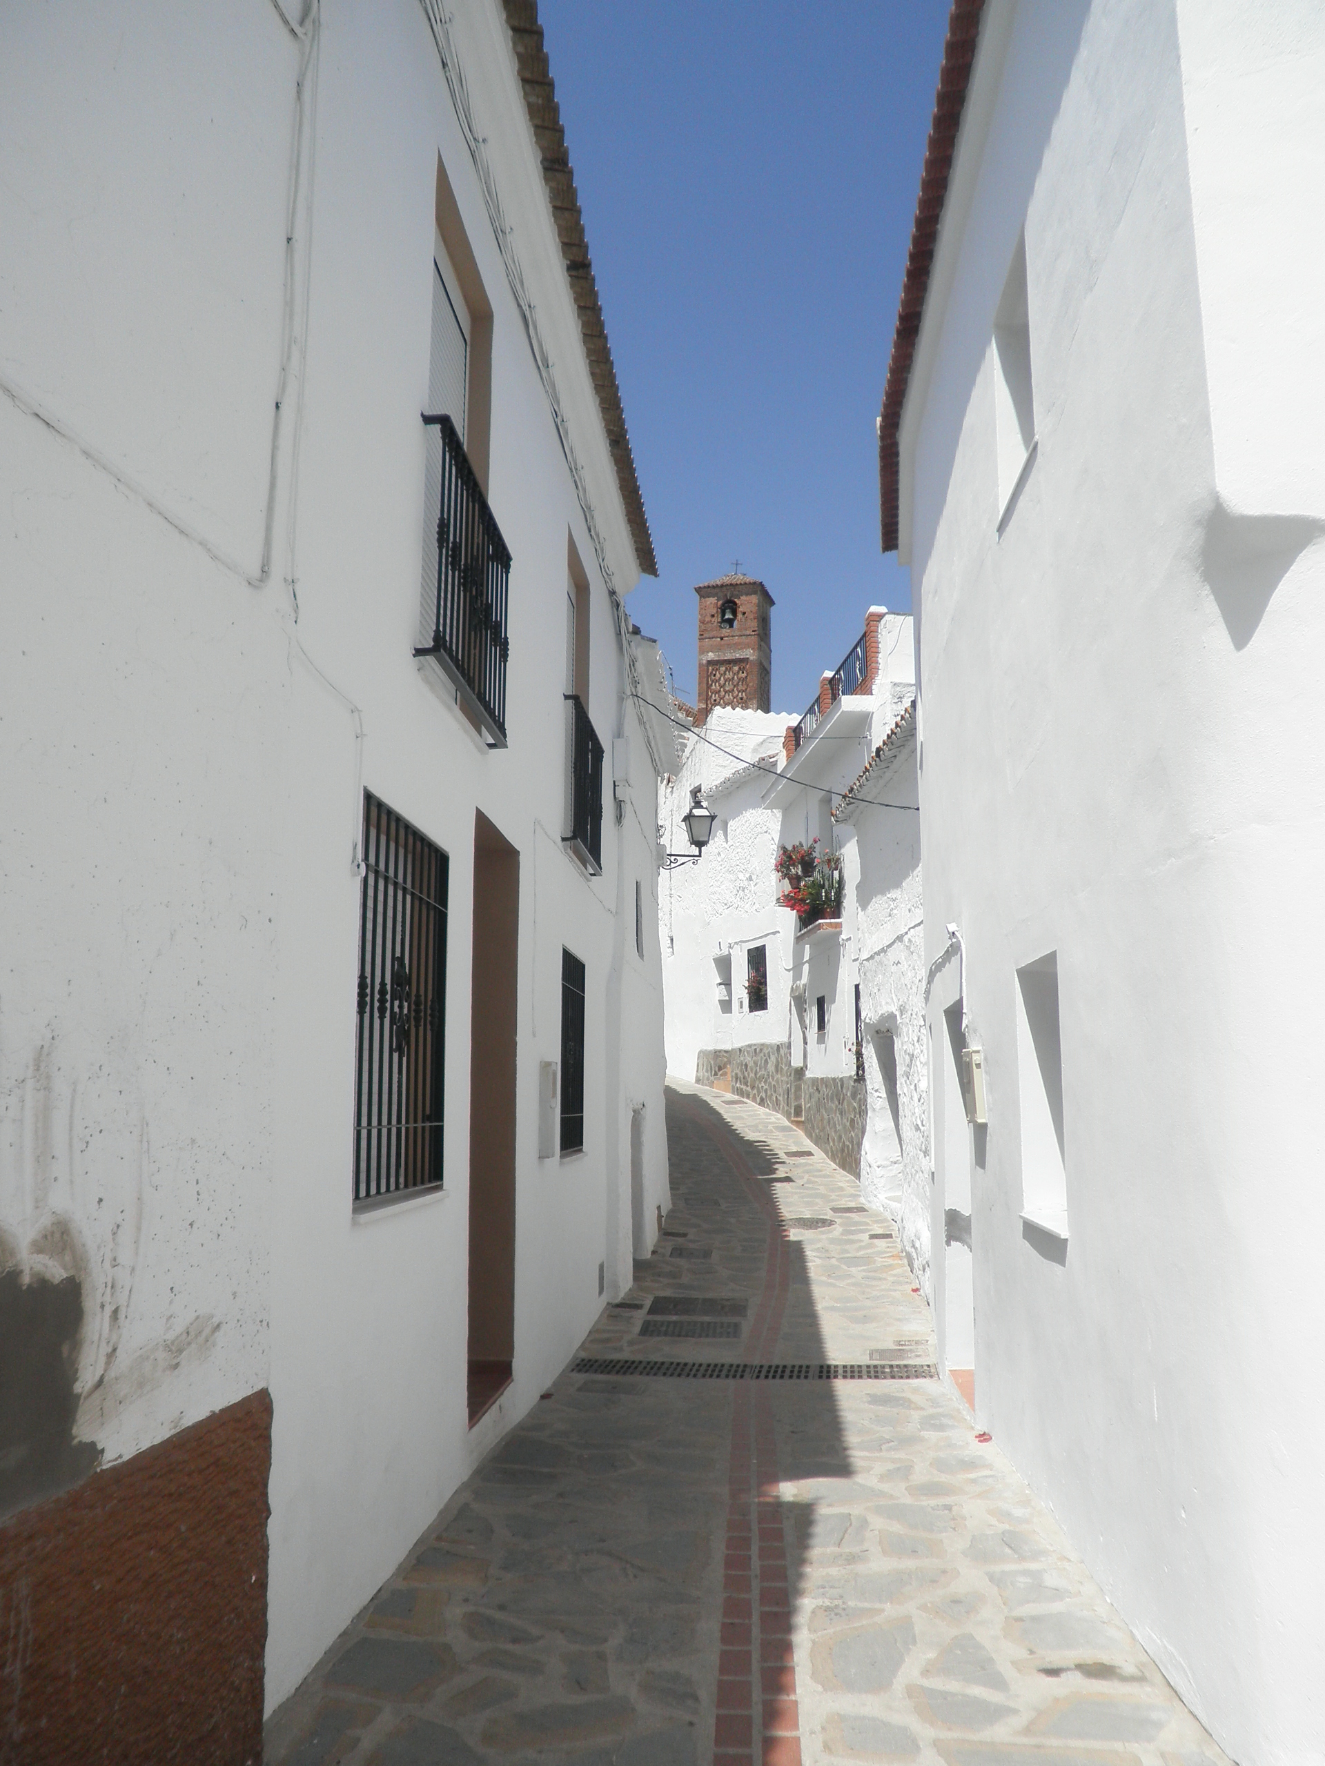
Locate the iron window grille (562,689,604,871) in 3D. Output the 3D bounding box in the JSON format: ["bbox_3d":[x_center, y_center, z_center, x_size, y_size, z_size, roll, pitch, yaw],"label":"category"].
[{"bbox_3d":[-0.563,-0.676,9.789,0.123,1.020,1.534,-1,-10,4],"label":"iron window grille"}]

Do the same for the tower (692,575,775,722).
[{"bbox_3d":[3.640,-8.877,65.335,3.300,12.500,3.200,-3,-10,14],"label":"tower"}]

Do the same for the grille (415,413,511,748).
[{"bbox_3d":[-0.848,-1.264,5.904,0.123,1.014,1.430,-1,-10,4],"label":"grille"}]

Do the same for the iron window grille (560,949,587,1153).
[{"bbox_3d":[-0.621,1.188,9.369,0.052,1.370,1.183,-1,-10,4],"label":"iron window grille"}]

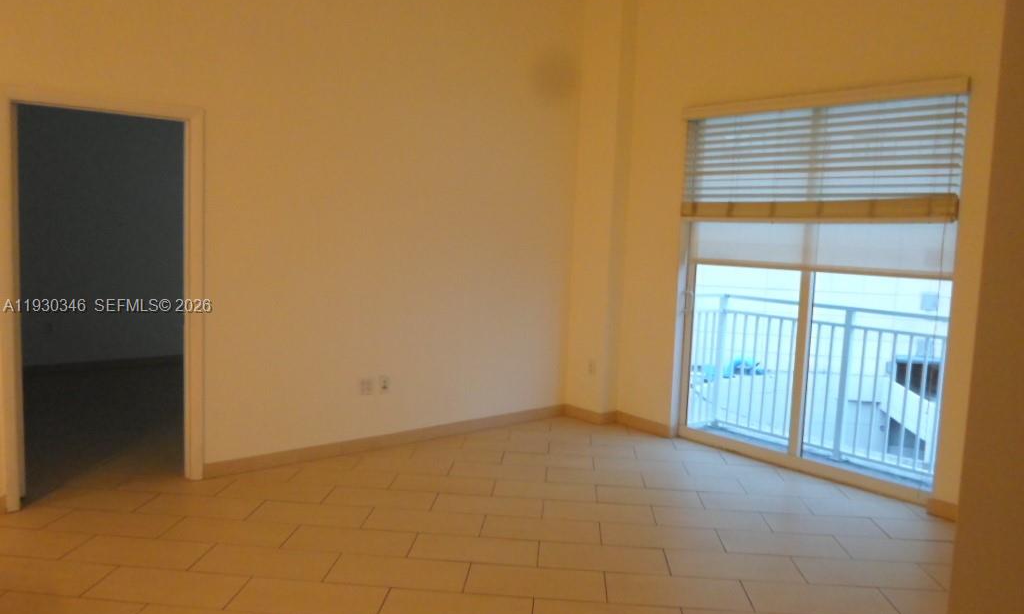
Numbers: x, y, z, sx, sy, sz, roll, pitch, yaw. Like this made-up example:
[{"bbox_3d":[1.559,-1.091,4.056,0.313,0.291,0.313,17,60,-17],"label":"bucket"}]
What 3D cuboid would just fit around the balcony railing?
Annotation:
[{"bbox_3d":[2.094,0.534,5.166,0.370,1.085,1.830,-3,8,-39],"label":"balcony railing"}]

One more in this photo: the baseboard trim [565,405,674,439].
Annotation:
[{"bbox_3d":[0.822,0.908,5.919,0.194,0.097,0.949,-4,8,-43],"label":"baseboard trim"}]

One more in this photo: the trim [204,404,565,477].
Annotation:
[{"bbox_3d":[-0.704,0.921,5.296,2.885,0.097,0.018,-3,8,-39],"label":"trim"}]

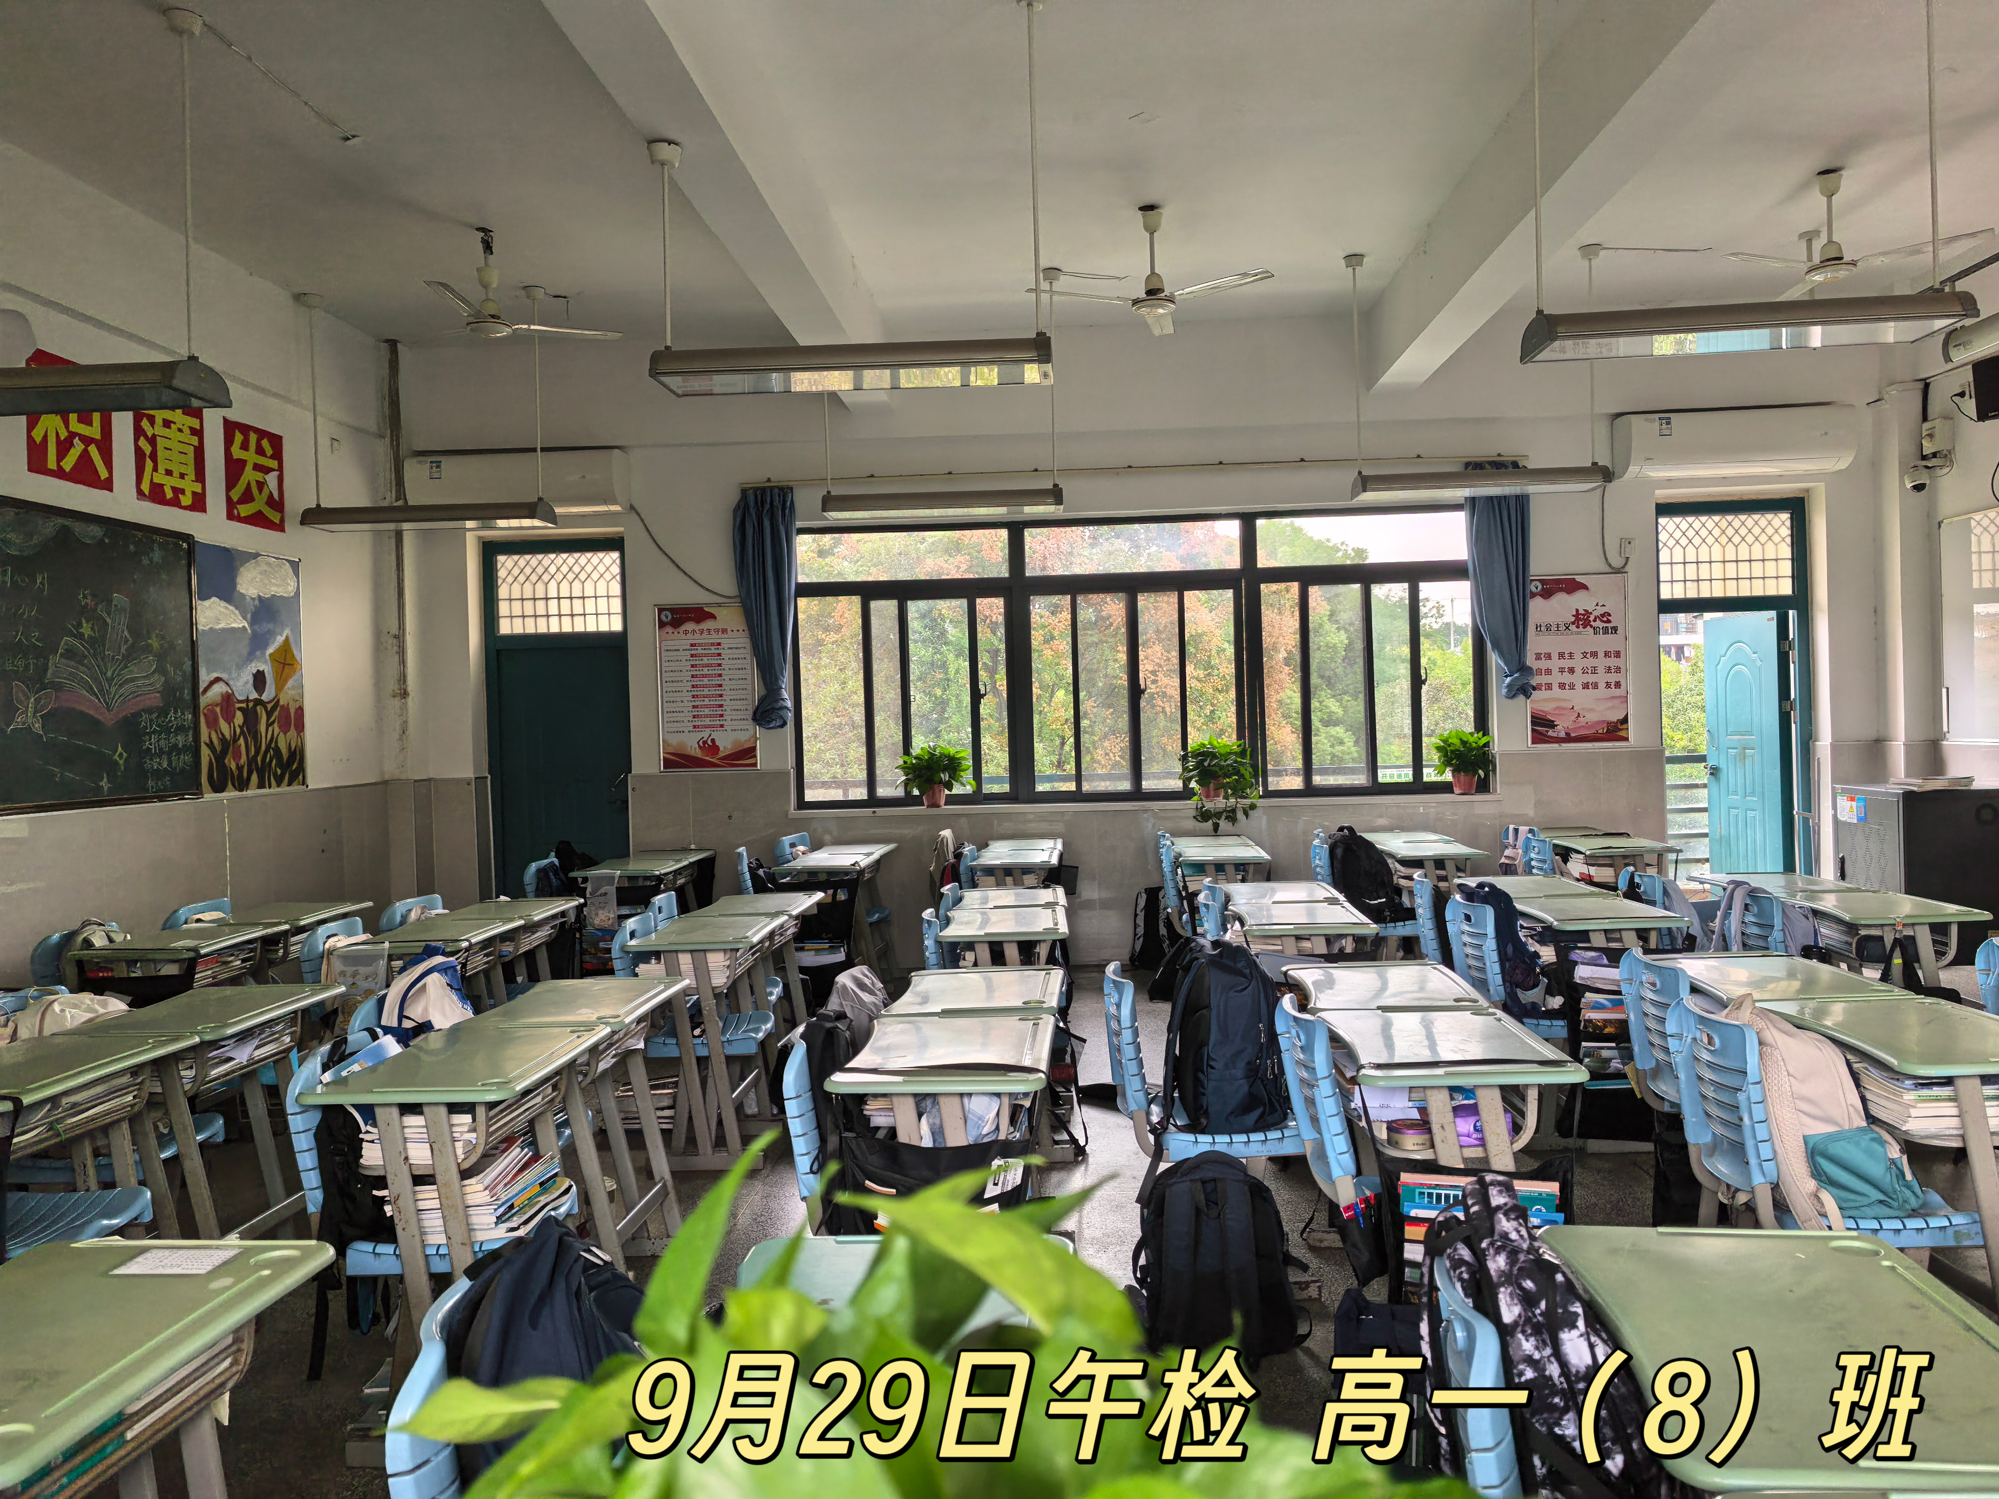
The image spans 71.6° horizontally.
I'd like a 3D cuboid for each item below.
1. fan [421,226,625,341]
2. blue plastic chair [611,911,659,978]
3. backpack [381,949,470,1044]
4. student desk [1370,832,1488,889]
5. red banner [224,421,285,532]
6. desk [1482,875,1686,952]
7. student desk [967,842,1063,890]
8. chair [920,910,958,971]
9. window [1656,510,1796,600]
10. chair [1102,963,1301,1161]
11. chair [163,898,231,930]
[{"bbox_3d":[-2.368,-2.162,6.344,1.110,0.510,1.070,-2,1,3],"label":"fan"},{"bbox_3d":[-1.049,0.990,4.869,0.500,0.815,0.420,-2,1,3],"label":"blue plastic chair"},{"bbox_3d":[-1.407,0.742,3.493,0.220,0.450,0.300,-1,1,18],"label":"backpack"},{"bbox_3d":[2.174,0.876,6.993,0.440,0.745,0.600,-2,1,4],"label":"student desk"},{"bbox_3d":[-3.807,-1.399,7.114,0.015,0.510,0.510,-2,1,3],"label":"red banner"},{"bbox_3d":[1.953,0.907,4.563,0.420,0.765,0.610,-2,1,3],"label":"desk"},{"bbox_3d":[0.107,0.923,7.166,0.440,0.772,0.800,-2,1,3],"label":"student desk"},{"bbox_3d":[-0.014,0.941,4.666,0.460,0.810,0.410,-2,1,-4],"label":"chair"},{"bbox_3d":[4.259,-1.145,8.121,0.800,0.520,0.060,-2,1,3],"label":"window"},{"bbox_3d":[0.523,0.958,3.505,0.490,0.812,0.420,-2,1,3],"label":"chair"},{"bbox_3d":[-2.984,1.035,5.588,0.500,0.815,0.420,-2,1,3],"label":"chair"}]

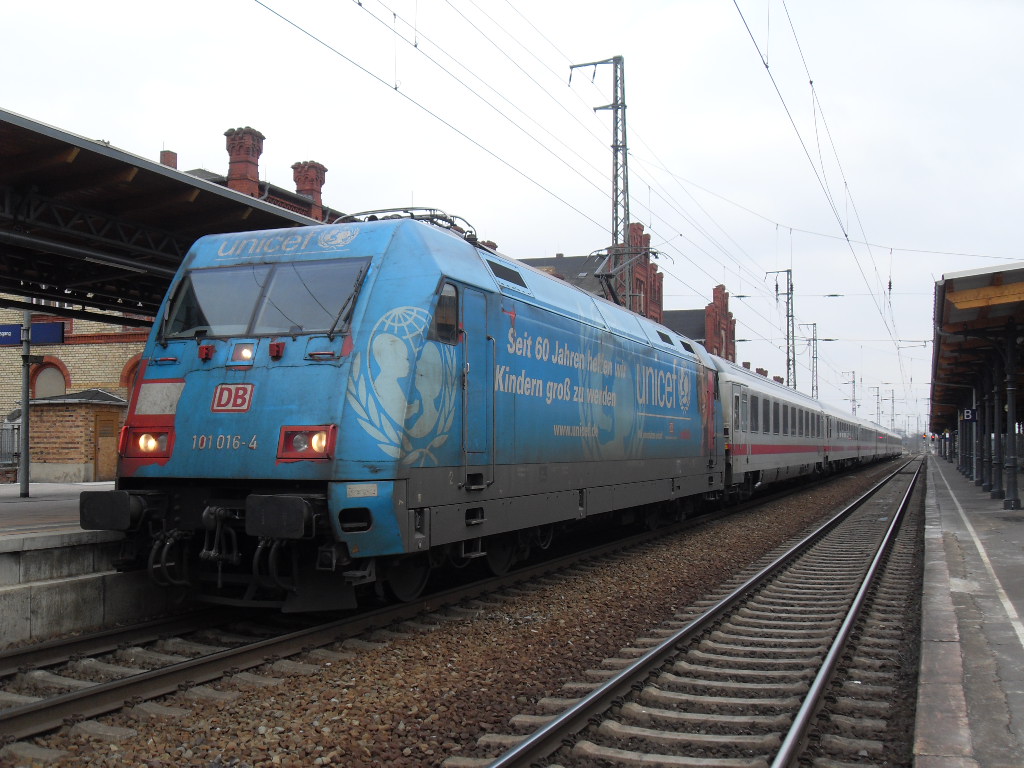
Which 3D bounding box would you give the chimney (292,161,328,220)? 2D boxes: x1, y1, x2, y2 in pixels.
[{"bbox_3d":[-6.992,-6.631,41.040,0.920,1.920,0.920,-1,-3,19],"label":"chimney"}]

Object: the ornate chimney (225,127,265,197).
[{"bbox_3d":[-8.336,-6.869,36.961,0.930,2.040,0.930,-1,-3,19],"label":"ornate chimney"}]

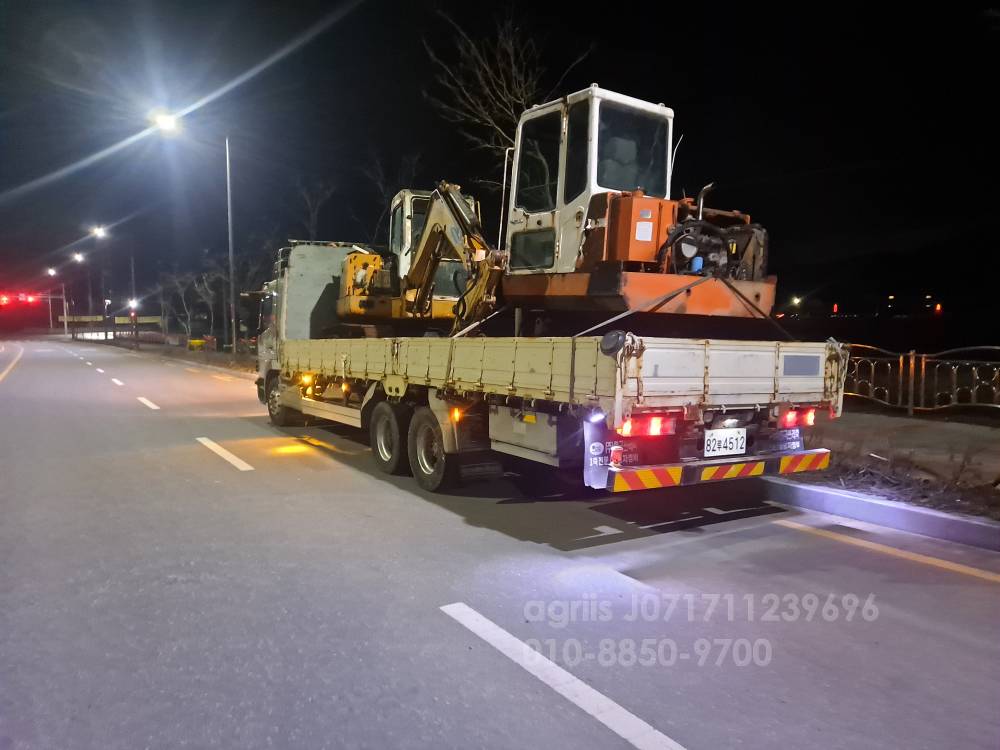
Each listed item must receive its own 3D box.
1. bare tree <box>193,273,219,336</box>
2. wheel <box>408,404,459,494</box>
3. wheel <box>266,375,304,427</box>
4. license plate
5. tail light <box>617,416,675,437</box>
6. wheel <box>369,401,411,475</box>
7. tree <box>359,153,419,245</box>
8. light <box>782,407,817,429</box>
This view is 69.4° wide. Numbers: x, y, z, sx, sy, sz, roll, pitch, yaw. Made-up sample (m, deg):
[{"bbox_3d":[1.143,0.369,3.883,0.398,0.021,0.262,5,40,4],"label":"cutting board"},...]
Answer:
[{"bbox_3d":[-22.840,-4.880,56.000,2.400,6.150,2.400,-2,4,-31],"label":"bare tree"},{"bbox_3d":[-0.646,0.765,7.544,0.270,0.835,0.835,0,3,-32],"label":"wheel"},{"bbox_3d":[-3.877,0.416,12.791,0.270,0.835,0.835,0,3,-32],"label":"wheel"},{"bbox_3d":[1.727,0.521,5.530,0.440,0.200,0.020,-2,4,-31],"label":"license plate"},{"bbox_3d":[1.024,0.358,5.132,0.532,0.149,0.090,0,3,-32],"label":"tail light"},{"bbox_3d":[-1.216,0.715,8.447,0.270,0.835,0.835,0,3,-32],"label":"wheel"},{"bbox_3d":[-3.630,-3.600,23.500,2.600,7.400,2.600,-2,4,-31],"label":"tree"},{"bbox_3d":[2.459,0.353,5.930,0.430,0.150,0.090,-2,4,-31],"label":"light"}]

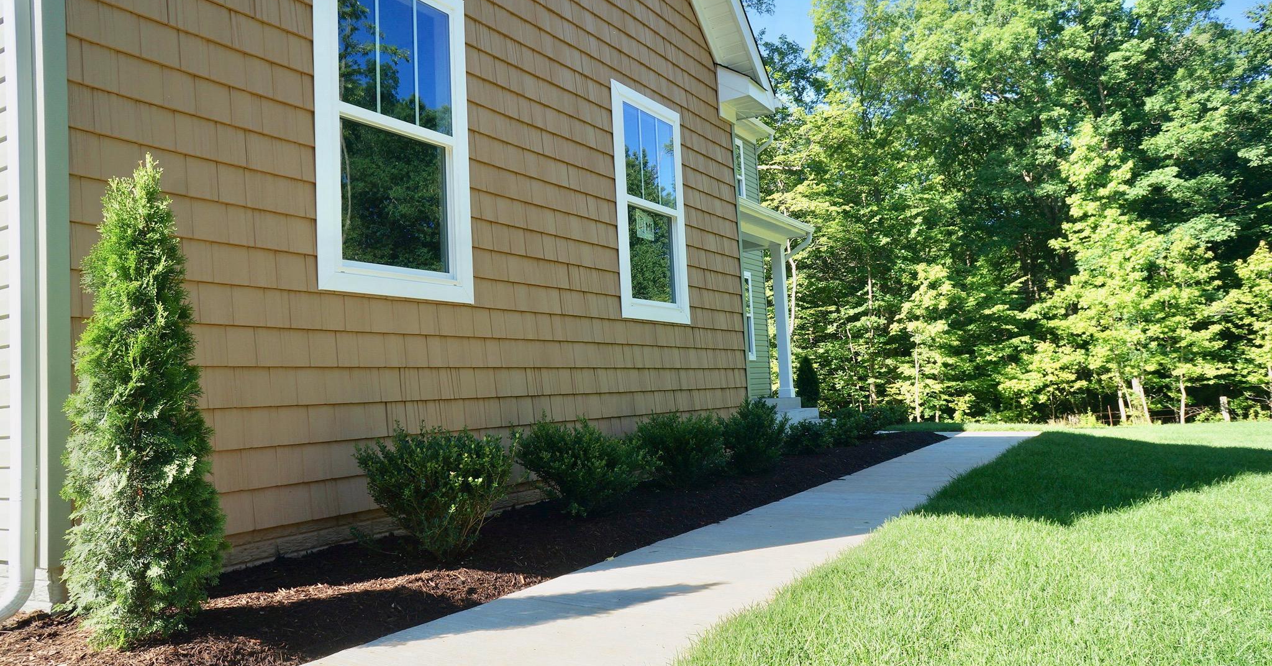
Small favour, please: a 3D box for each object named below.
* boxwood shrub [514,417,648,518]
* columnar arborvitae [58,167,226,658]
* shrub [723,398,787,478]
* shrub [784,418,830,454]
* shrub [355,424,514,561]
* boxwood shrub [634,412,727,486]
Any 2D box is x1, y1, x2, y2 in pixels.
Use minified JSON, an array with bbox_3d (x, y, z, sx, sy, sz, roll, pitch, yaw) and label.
[{"bbox_3d":[-0.305,0.740,4.761,0.690,0.530,0.710,-3,-4,0],"label":"boxwood shrub"},{"bbox_3d":[-1.506,0.178,2.588,0.460,1.457,0.470,-5,-5,32],"label":"columnar arborvitae"},{"bbox_3d":[0.924,0.799,6.610,0.540,0.558,0.540,-3,-4,0],"label":"shrub"},{"bbox_3d":[1.574,0.968,7.839,0.430,0.315,0.440,-5,-5,32],"label":"shrub"},{"bbox_3d":[-0.877,0.679,3.680,0.640,0.553,0.660,-3,-4,0],"label":"shrub"},{"bbox_3d":[0.309,0.804,5.842,0.640,0.497,0.655,-3,-4,0],"label":"boxwood shrub"}]

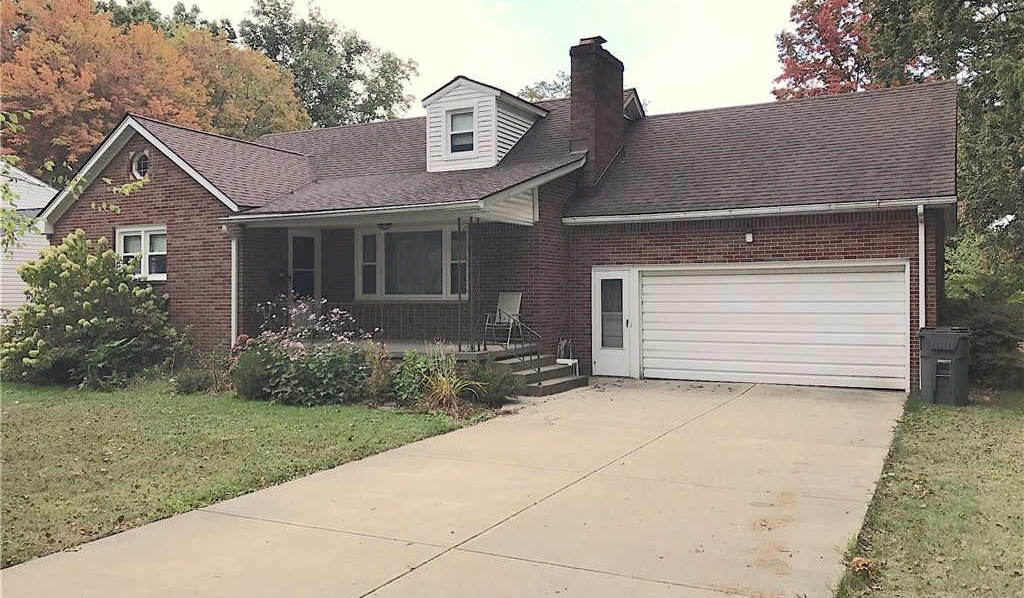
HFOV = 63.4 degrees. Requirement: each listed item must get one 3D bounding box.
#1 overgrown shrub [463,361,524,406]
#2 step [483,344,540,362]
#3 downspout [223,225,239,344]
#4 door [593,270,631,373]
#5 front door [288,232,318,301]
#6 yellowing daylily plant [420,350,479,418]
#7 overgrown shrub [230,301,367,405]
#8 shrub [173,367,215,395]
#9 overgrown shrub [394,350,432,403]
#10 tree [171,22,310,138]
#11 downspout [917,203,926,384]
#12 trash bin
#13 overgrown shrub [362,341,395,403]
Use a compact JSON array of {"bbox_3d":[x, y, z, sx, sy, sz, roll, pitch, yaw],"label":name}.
[{"bbox_3d":[-0.285,1.300,12.750,0.820,0.670,0.780,0,0,27],"label":"overgrown shrub"},{"bbox_3d":[-0.079,0.950,14.554,0.330,0.190,2.250,0,0,27],"label":"step"},{"bbox_3d":[-5.317,-0.032,15.709,0.140,2.720,0.180,0,0,27],"label":"downspout"},{"bbox_3d":[1.934,0.469,16.095,0.780,2.053,0.070,0,-1,29],"label":"door"},{"bbox_3d":[-4.398,-0.322,17.461,0.080,2.160,0.900,0,0,27],"label":"front door"},{"bbox_3d":[-0.924,1.200,12.050,0.800,0.860,0.760,0,0,0],"label":"yellowing daylily plant"},{"bbox_3d":[-3.538,0.831,13.600,2.200,1.579,1.450,0,-1,29],"label":"overgrown shrub"},{"bbox_3d":[-5.672,1.440,14.750,0.720,0.440,0.650,0,-1,29],"label":"shrub"},{"bbox_3d":[-1.558,1.198,13.100,0.620,0.799,0.600,0,-1,0],"label":"overgrown shrub"},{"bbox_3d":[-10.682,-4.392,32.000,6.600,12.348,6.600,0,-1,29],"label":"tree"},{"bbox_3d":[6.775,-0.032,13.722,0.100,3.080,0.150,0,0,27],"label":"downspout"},{"bbox_3d":[6.520,0.987,12.459,0.720,1.120,0.820,0,-1,29],"label":"trash bin"},{"bbox_3d":[-2.119,1.141,13.150,0.520,0.933,0.500,0,-1,29],"label":"overgrown shrub"}]

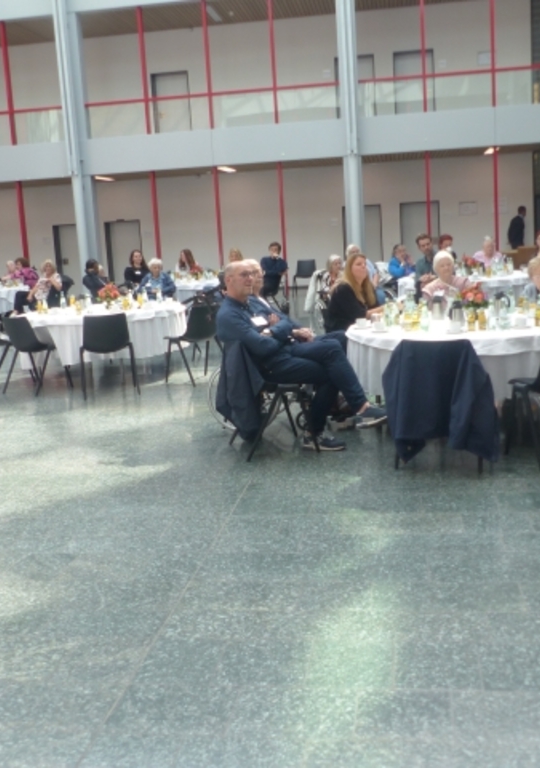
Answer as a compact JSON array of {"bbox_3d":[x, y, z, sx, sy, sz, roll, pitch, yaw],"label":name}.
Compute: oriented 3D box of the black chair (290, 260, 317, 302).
[{"bbox_3d":[0.695,-2.028,17.222,0.520,0.820,0.540,1,11,22],"label":"black chair"}]

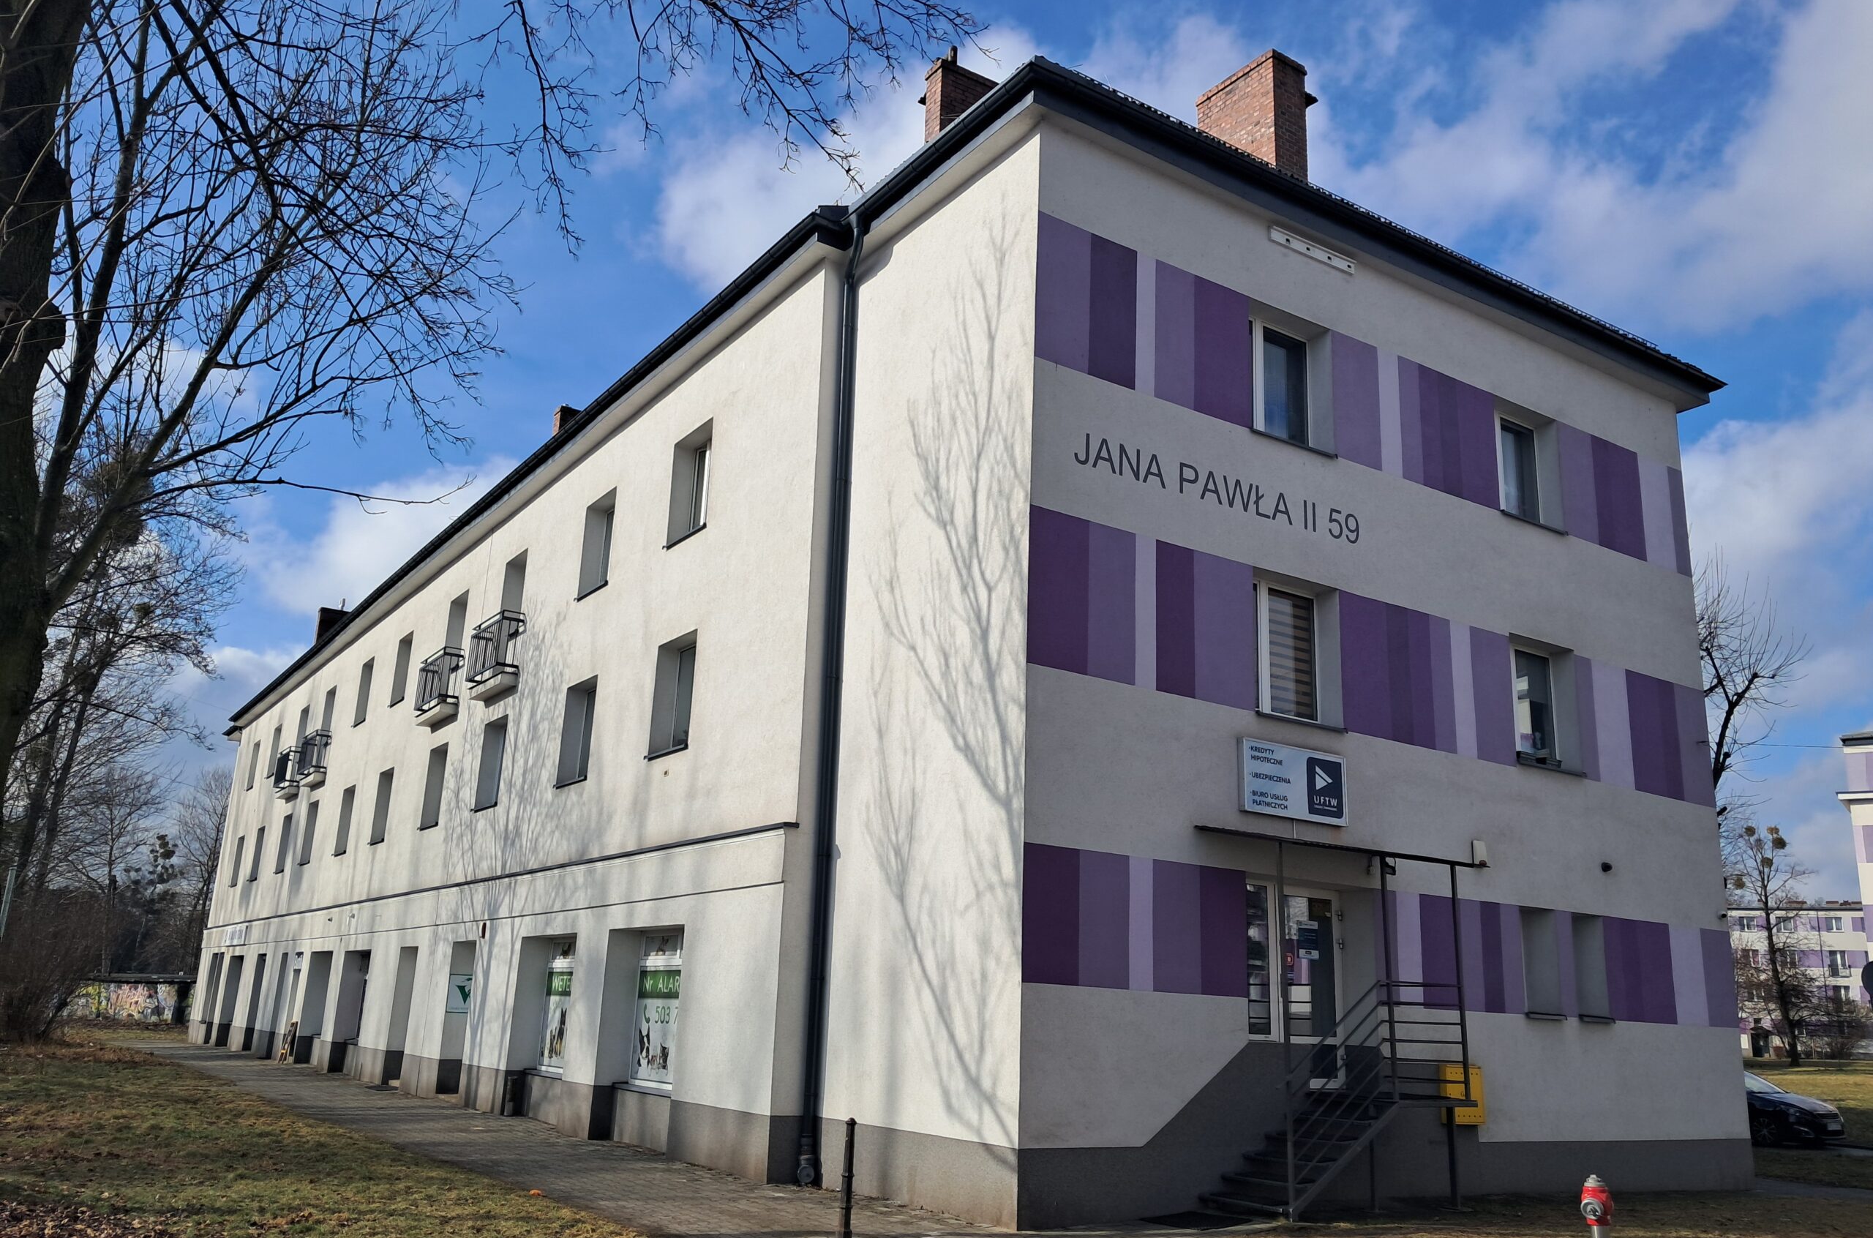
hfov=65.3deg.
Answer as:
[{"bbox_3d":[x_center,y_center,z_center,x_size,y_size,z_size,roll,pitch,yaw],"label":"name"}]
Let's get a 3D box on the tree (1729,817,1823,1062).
[{"bbox_3d":[49.142,19.080,86.000,5.400,13.900,5.400,-6,-17,29],"label":"tree"}]

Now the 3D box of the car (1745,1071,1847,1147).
[{"bbox_3d":[15.206,9.363,28.381,1.800,1.470,4.300,12,-18,-32],"label":"car"}]

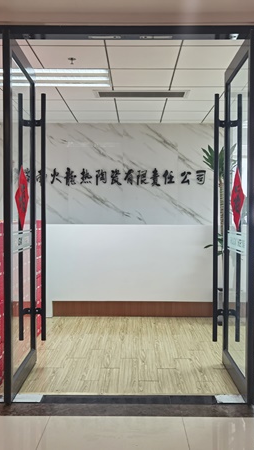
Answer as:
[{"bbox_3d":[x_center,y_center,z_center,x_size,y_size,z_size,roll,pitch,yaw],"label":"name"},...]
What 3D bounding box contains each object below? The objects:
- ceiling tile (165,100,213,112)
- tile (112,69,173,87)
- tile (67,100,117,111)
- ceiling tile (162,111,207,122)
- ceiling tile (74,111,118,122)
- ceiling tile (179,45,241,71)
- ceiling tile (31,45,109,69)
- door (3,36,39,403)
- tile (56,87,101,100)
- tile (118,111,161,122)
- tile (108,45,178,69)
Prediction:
[{"bbox_3d":[0.772,-1.469,5.758,0.600,0.025,0.600,0,1,1],"label":"ceiling tile"},{"bbox_3d":[0.145,-1.456,4.612,0.600,0.020,0.595,0,1,1],"label":"tile"},{"bbox_3d":[-0.428,-1.475,5.780,0.600,0.025,0.600,0,1,1],"label":"tile"},{"bbox_3d":[0.783,-1.484,6.354,0.600,0.025,0.600,0,1,1],"label":"ceiling tile"},{"bbox_3d":[-0.427,-1.504,6.406,0.600,0.020,0.595,0,1,1],"label":"ceiling tile"},{"bbox_3d":[0.738,-1.437,4.008,0.600,0.020,0.595,0,1,1],"label":"ceiling tile"},{"bbox_3d":[-0.461,-1.431,3.993,0.600,0.025,0.600,0,1,1],"label":"ceiling tile"},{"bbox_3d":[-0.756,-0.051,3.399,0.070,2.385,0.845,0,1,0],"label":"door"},{"bbox_3d":[-0.459,-1.460,5.185,0.560,0.025,0.600,0,1,1],"label":"tile"},{"bbox_3d":[0.176,-1.500,6.396,0.600,0.020,0.595,0,1,1],"label":"tile"},{"bbox_3d":[0.135,-1.441,4.018,0.600,0.020,0.595,0,1,1],"label":"tile"}]

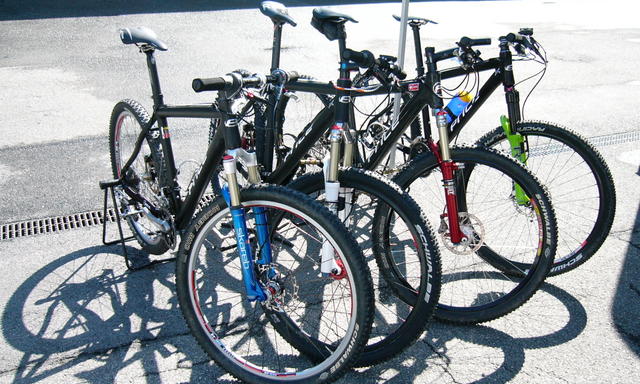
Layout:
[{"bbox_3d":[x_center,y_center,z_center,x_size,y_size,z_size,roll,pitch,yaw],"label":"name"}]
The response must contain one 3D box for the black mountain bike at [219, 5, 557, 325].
[{"bbox_3d":[0.237,-0.228,2.772,0.550,1.072,1.604,-13,28,-29],"label":"black mountain bike"}]

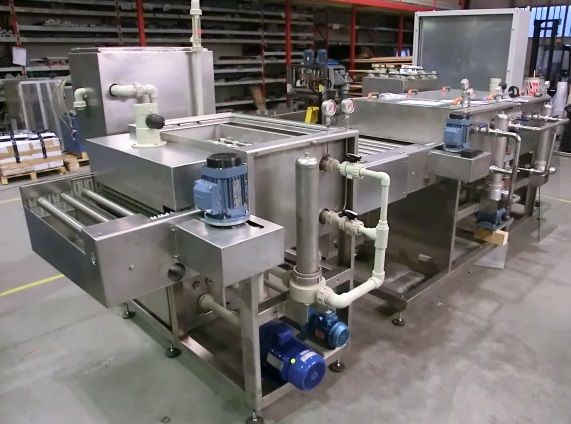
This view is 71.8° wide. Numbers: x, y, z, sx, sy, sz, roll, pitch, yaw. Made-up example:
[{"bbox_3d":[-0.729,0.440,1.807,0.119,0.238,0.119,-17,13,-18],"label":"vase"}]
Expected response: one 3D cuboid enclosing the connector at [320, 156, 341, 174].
[{"bbox_3d":[0.199,-0.204,1.745,0.057,0.060,0.098,-18,26,-42],"label":"connector"}]

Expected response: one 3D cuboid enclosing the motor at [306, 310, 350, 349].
[{"bbox_3d":[0.247,0.640,2.189,0.124,0.188,0.197,-18,26,-42],"label":"motor"}]

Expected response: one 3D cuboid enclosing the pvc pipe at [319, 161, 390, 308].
[{"bbox_3d":[0.239,0.089,1.625,0.314,0.494,0.226,-18,26,-42],"label":"pvc pipe"}]

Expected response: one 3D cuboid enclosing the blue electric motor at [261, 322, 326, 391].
[{"bbox_3d":[0.029,0.716,1.965,0.169,0.235,0.300,-18,26,-42],"label":"blue electric motor"}]

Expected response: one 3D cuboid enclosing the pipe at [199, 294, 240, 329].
[{"bbox_3d":[-0.358,0.568,2.253,0.067,0.071,0.350,-18,26,-42],"label":"pipe"}]

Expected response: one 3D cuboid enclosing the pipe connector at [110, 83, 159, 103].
[{"bbox_3d":[-0.713,-0.551,1.846,0.057,0.086,0.418,-18,26,-42],"label":"pipe connector"}]

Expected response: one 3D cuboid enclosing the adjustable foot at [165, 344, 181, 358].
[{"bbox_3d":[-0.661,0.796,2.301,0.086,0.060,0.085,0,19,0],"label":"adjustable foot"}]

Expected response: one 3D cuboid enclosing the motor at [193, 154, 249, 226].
[{"bbox_3d":[-0.208,-0.076,1.314,0.160,0.215,0.183,14,23,39],"label":"motor"}]

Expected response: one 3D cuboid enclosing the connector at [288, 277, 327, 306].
[{"bbox_3d":[0.087,0.325,1.654,0.140,0.087,0.139,-18,26,-42],"label":"connector"}]

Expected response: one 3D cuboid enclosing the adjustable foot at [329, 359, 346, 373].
[{"bbox_3d":[0.290,0.837,2.196,0.086,0.060,0.085,0,19,0],"label":"adjustable foot"}]

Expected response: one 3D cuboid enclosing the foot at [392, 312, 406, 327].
[{"bbox_3d":[0.741,0.676,2.555,0.083,0.069,0.082,-18,26,-42],"label":"foot"}]

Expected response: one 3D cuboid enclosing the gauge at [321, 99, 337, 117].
[{"bbox_3d":[0.190,-0.458,1.727,0.067,0.071,0.032,-18,26,-42],"label":"gauge"}]

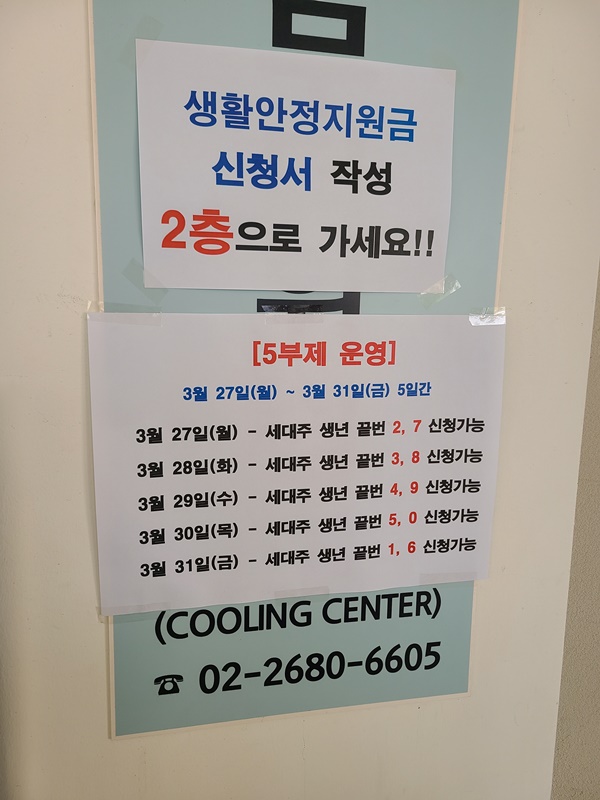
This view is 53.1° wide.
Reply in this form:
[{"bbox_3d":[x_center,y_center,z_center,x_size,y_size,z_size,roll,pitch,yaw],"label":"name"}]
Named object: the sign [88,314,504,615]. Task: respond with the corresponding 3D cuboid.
[{"bbox_3d":[0.011,0.063,0.611,0.420,0.297,0.005,-1,10,-12],"label":"sign"}]

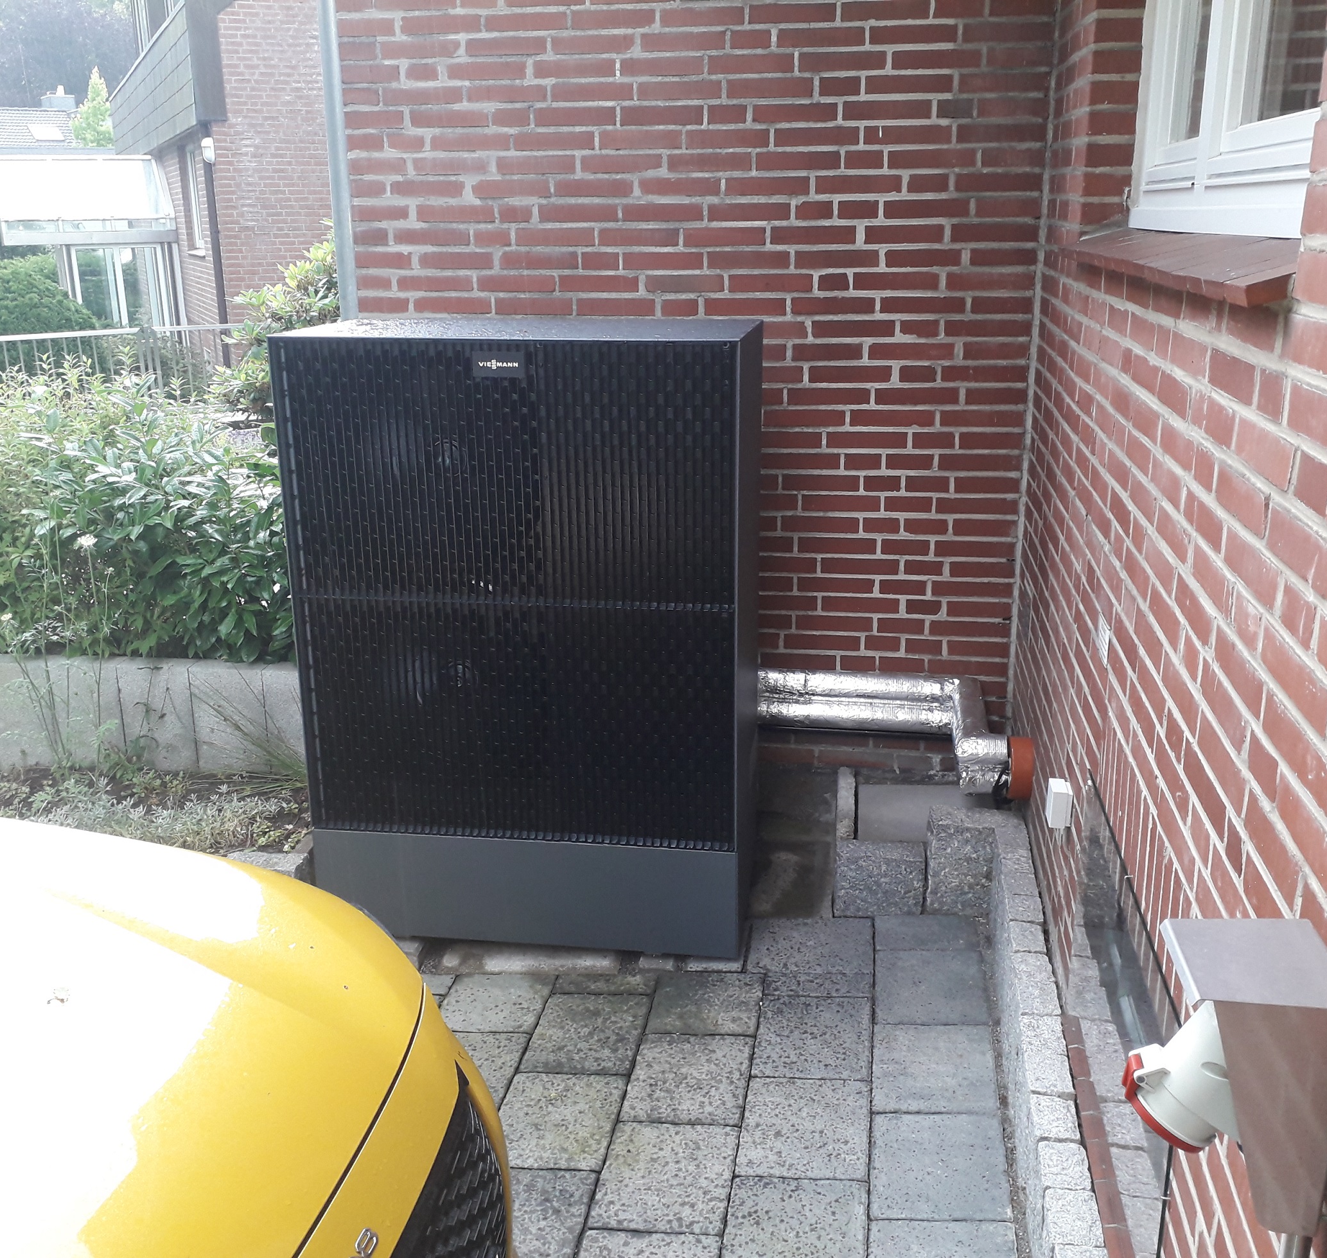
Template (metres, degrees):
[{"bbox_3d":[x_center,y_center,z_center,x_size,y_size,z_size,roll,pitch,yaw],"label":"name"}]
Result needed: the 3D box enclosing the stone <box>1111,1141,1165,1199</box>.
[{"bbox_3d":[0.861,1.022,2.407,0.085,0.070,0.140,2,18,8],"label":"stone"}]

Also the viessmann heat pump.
[{"bbox_3d":[-0.337,-0.002,3.579,1.144,1.600,0.600,2,18,8],"label":"viessmann heat pump"}]

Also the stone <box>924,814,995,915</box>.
[{"bbox_3d":[0.810,0.638,3.610,0.185,0.265,0.130,2,17,9],"label":"stone"}]

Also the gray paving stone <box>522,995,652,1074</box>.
[{"bbox_3d":[-0.182,1.033,3.248,0.271,0.070,0.327,-3,18,11],"label":"gray paving stone"}]

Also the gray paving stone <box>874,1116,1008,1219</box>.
[{"bbox_3d":[0.569,1.135,2.713,0.275,0.060,0.315,0,18,10],"label":"gray paving stone"}]

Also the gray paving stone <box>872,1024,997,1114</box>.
[{"bbox_3d":[0.618,1.030,2.987,0.274,0.070,0.320,-3,18,11],"label":"gray paving stone"}]

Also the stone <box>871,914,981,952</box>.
[{"bbox_3d":[0.712,0.851,3.523,0.278,0.070,0.167,-3,18,11],"label":"stone"}]

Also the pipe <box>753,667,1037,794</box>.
[{"bbox_3d":[0.597,0.286,3.742,0.805,0.190,0.570,2,18,8],"label":"pipe"}]

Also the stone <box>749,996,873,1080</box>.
[{"bbox_3d":[0.366,1.009,3.140,0.274,0.070,0.318,-3,18,11],"label":"stone"}]

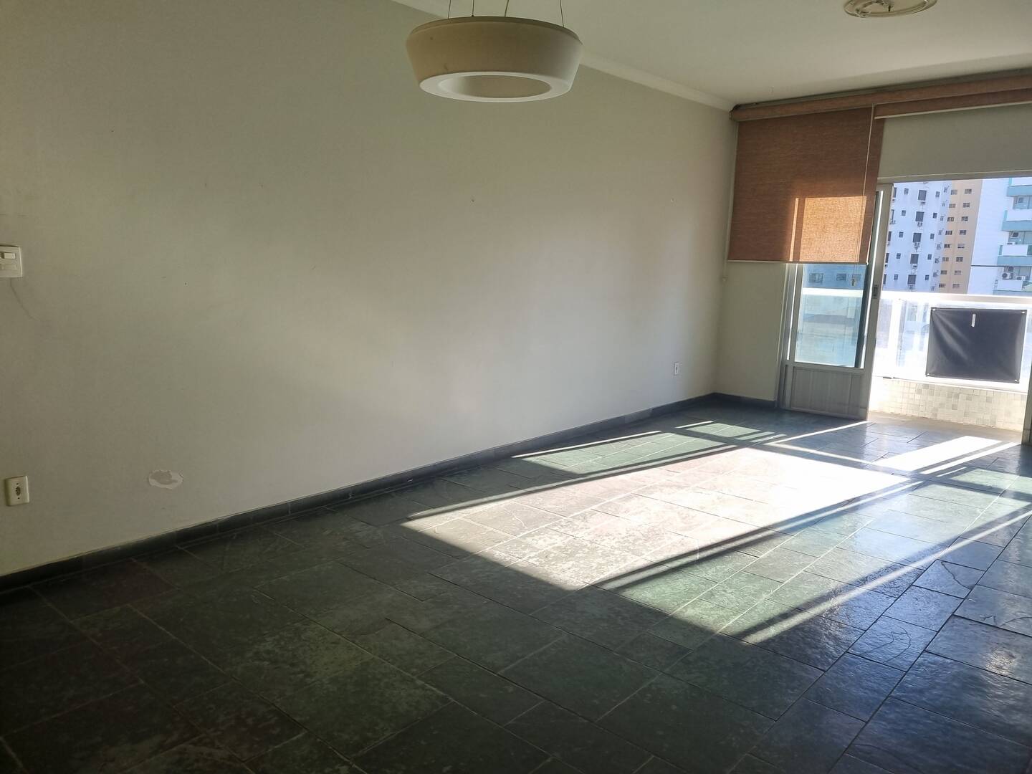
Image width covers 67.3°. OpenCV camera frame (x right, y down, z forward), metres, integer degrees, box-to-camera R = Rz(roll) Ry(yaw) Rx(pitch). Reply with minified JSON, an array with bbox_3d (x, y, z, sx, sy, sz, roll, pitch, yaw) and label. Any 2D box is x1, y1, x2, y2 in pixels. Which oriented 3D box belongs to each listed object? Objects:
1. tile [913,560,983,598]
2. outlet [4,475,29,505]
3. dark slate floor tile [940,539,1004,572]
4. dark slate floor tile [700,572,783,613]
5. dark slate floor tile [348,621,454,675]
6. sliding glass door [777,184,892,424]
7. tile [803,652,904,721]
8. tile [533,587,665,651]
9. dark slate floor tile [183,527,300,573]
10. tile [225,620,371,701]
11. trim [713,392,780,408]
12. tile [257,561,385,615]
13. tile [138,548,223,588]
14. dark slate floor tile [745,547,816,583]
[{"bbox_3d":[1.958,0.870,3.505,0.202,0.012,0.407,10,13,41],"label":"tile"},{"bbox_3d":[-1.940,0.409,3.023,0.012,0.110,0.075,9,12,41],"label":"outlet"},{"bbox_3d":[2.201,0.810,3.743,0.202,0.012,0.406,9,13,41],"label":"dark slate floor tile"},{"bbox_3d":[0.951,0.866,3.271,0.205,0.012,0.401,9,13,41],"label":"dark slate floor tile"},{"bbox_3d":[-0.421,0.926,2.760,0.401,0.012,0.202,9,13,41],"label":"dark slate floor tile"},{"bbox_3d":[2.865,-0.761,7.037,0.801,2.063,0.070,9,12,41],"label":"sliding glass door"},{"bbox_3d":[1.148,1.008,2.608,0.198,0.012,0.405,10,13,41],"label":"tile"},{"bbox_3d":[0.331,0.884,2.984,0.379,0.012,0.403,9,12,41],"label":"tile"},{"bbox_3d":[-1.316,0.773,3.721,0.415,0.012,0.412,10,13,41],"label":"dark slate floor tile"},{"bbox_3d":[-0.751,0.919,2.601,0.384,0.012,0.399,9,12,41],"label":"tile"},{"bbox_3d":[2.252,0.135,7.618,0.618,0.066,0.018,10,13,41],"label":"trim"},{"bbox_3d":[-0.834,0.855,3.294,0.382,0.012,0.405,10,13,41],"label":"tile"},{"bbox_3d":[-1.483,0.799,3.416,0.424,0.012,0.206,9,13,41],"label":"tile"},{"bbox_3d":[1.248,0.835,3.634,0.198,0.012,0.405,10,13,41],"label":"dark slate floor tile"}]

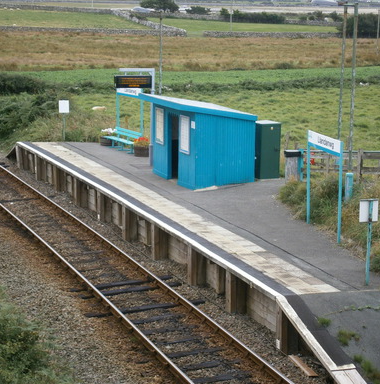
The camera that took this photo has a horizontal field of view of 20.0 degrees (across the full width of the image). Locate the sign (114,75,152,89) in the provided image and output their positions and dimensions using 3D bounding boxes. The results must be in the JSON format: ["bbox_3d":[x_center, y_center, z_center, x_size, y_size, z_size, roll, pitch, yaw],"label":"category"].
[{"bbox_3d":[-1.708,-3.372,33.053,1.133,0.380,0.202,1,11,6],"label":"sign"}]

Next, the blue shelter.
[{"bbox_3d":[0.199,-1.545,31.135,2.388,2.378,3.036,-5,12,-24],"label":"blue shelter"}]

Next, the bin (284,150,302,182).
[{"bbox_3d":[2.905,-0.710,30.560,0.466,0.921,0.466,-5,12,-24],"label":"bin"}]

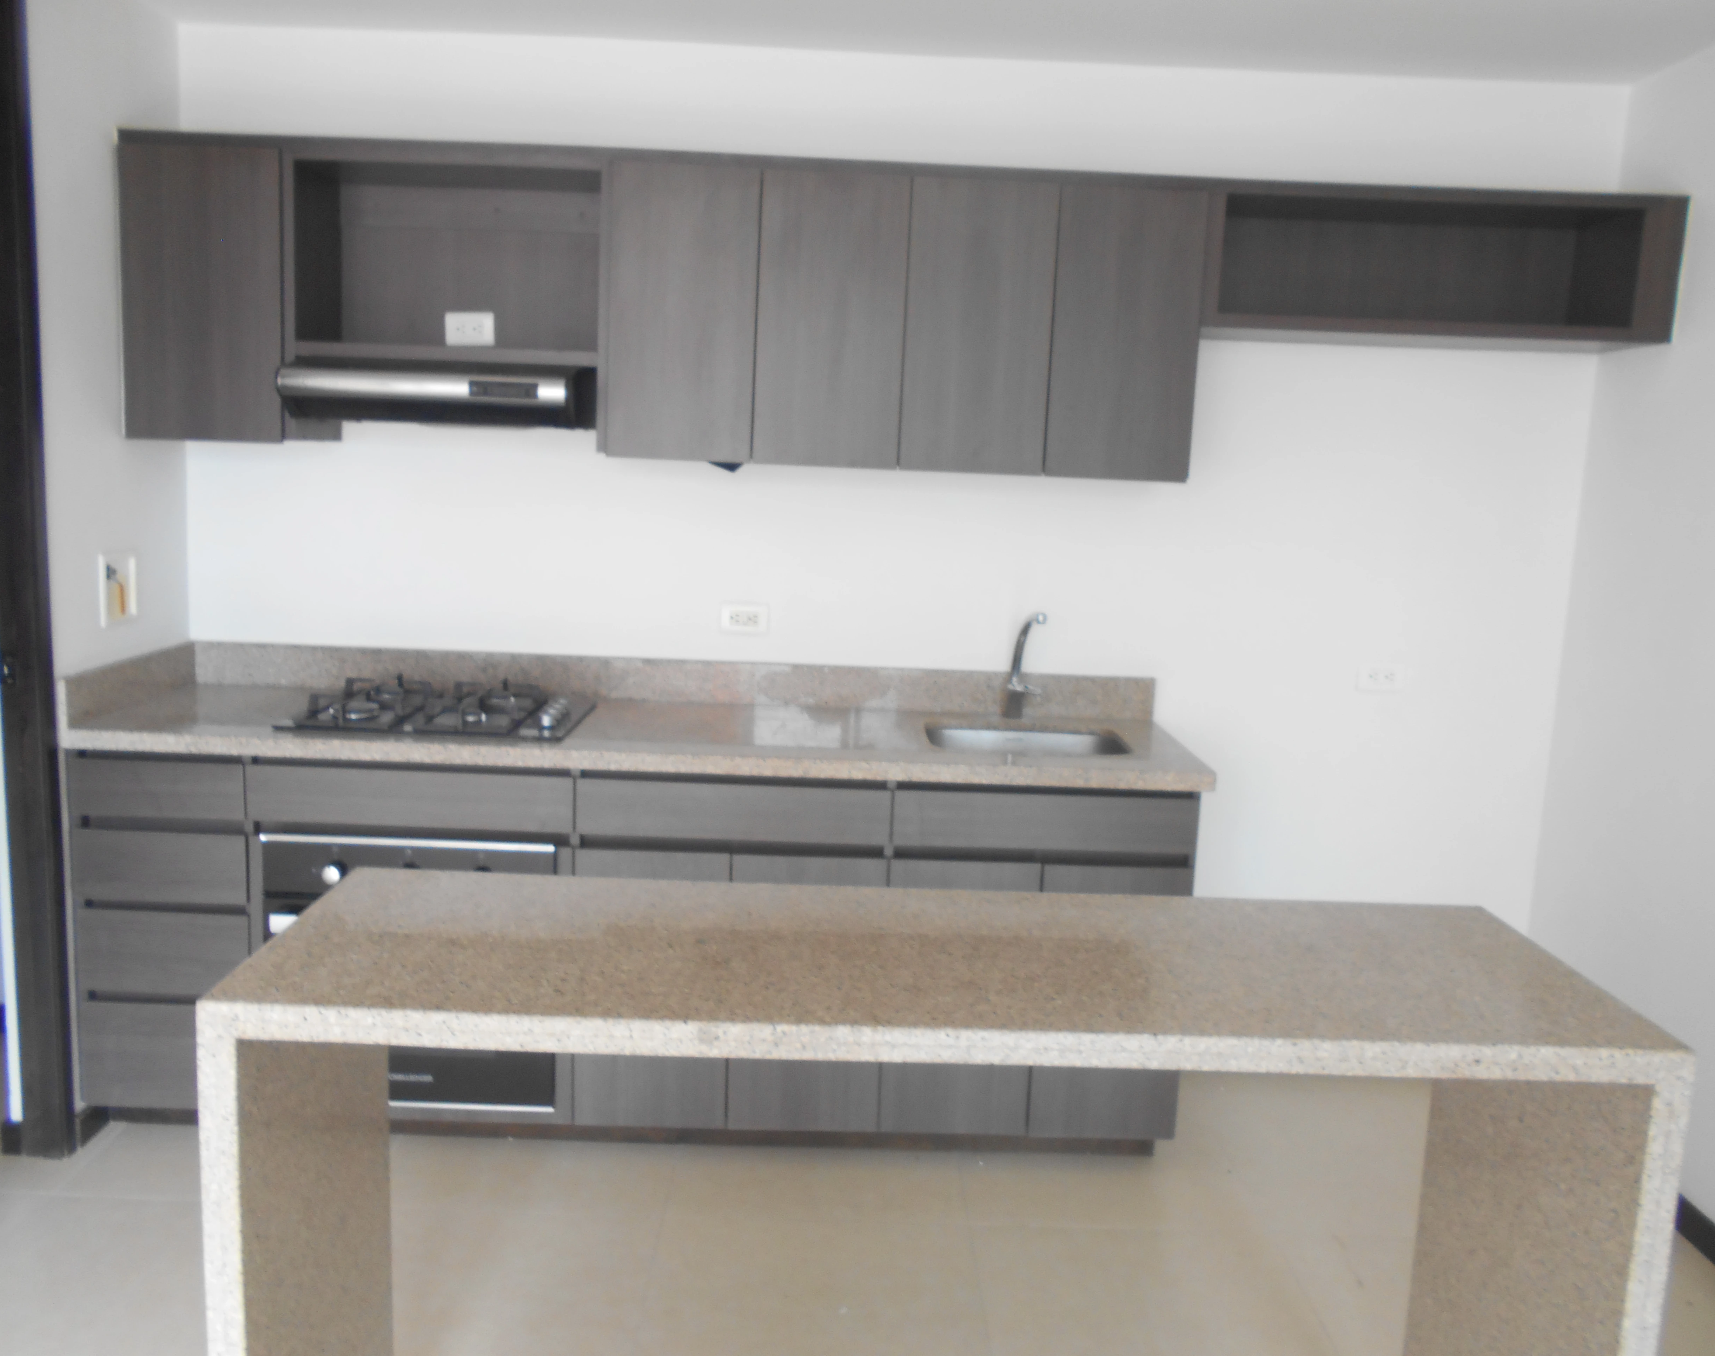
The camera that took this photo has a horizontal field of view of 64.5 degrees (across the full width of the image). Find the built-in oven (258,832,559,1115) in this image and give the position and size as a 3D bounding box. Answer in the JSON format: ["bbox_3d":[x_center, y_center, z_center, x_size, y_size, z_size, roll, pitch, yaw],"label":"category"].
[{"bbox_3d":[-0.935,0.583,3.081,0.601,0.588,0.547,2,9,-1],"label":"built-in oven"}]

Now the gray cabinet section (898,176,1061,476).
[{"bbox_3d":[0.262,-0.775,3.068,0.318,0.614,0.285,2,9,-1],"label":"gray cabinet section"}]

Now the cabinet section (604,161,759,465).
[{"bbox_3d":[-0.379,-0.798,3.058,0.326,0.614,0.285,2,9,-1],"label":"cabinet section"}]

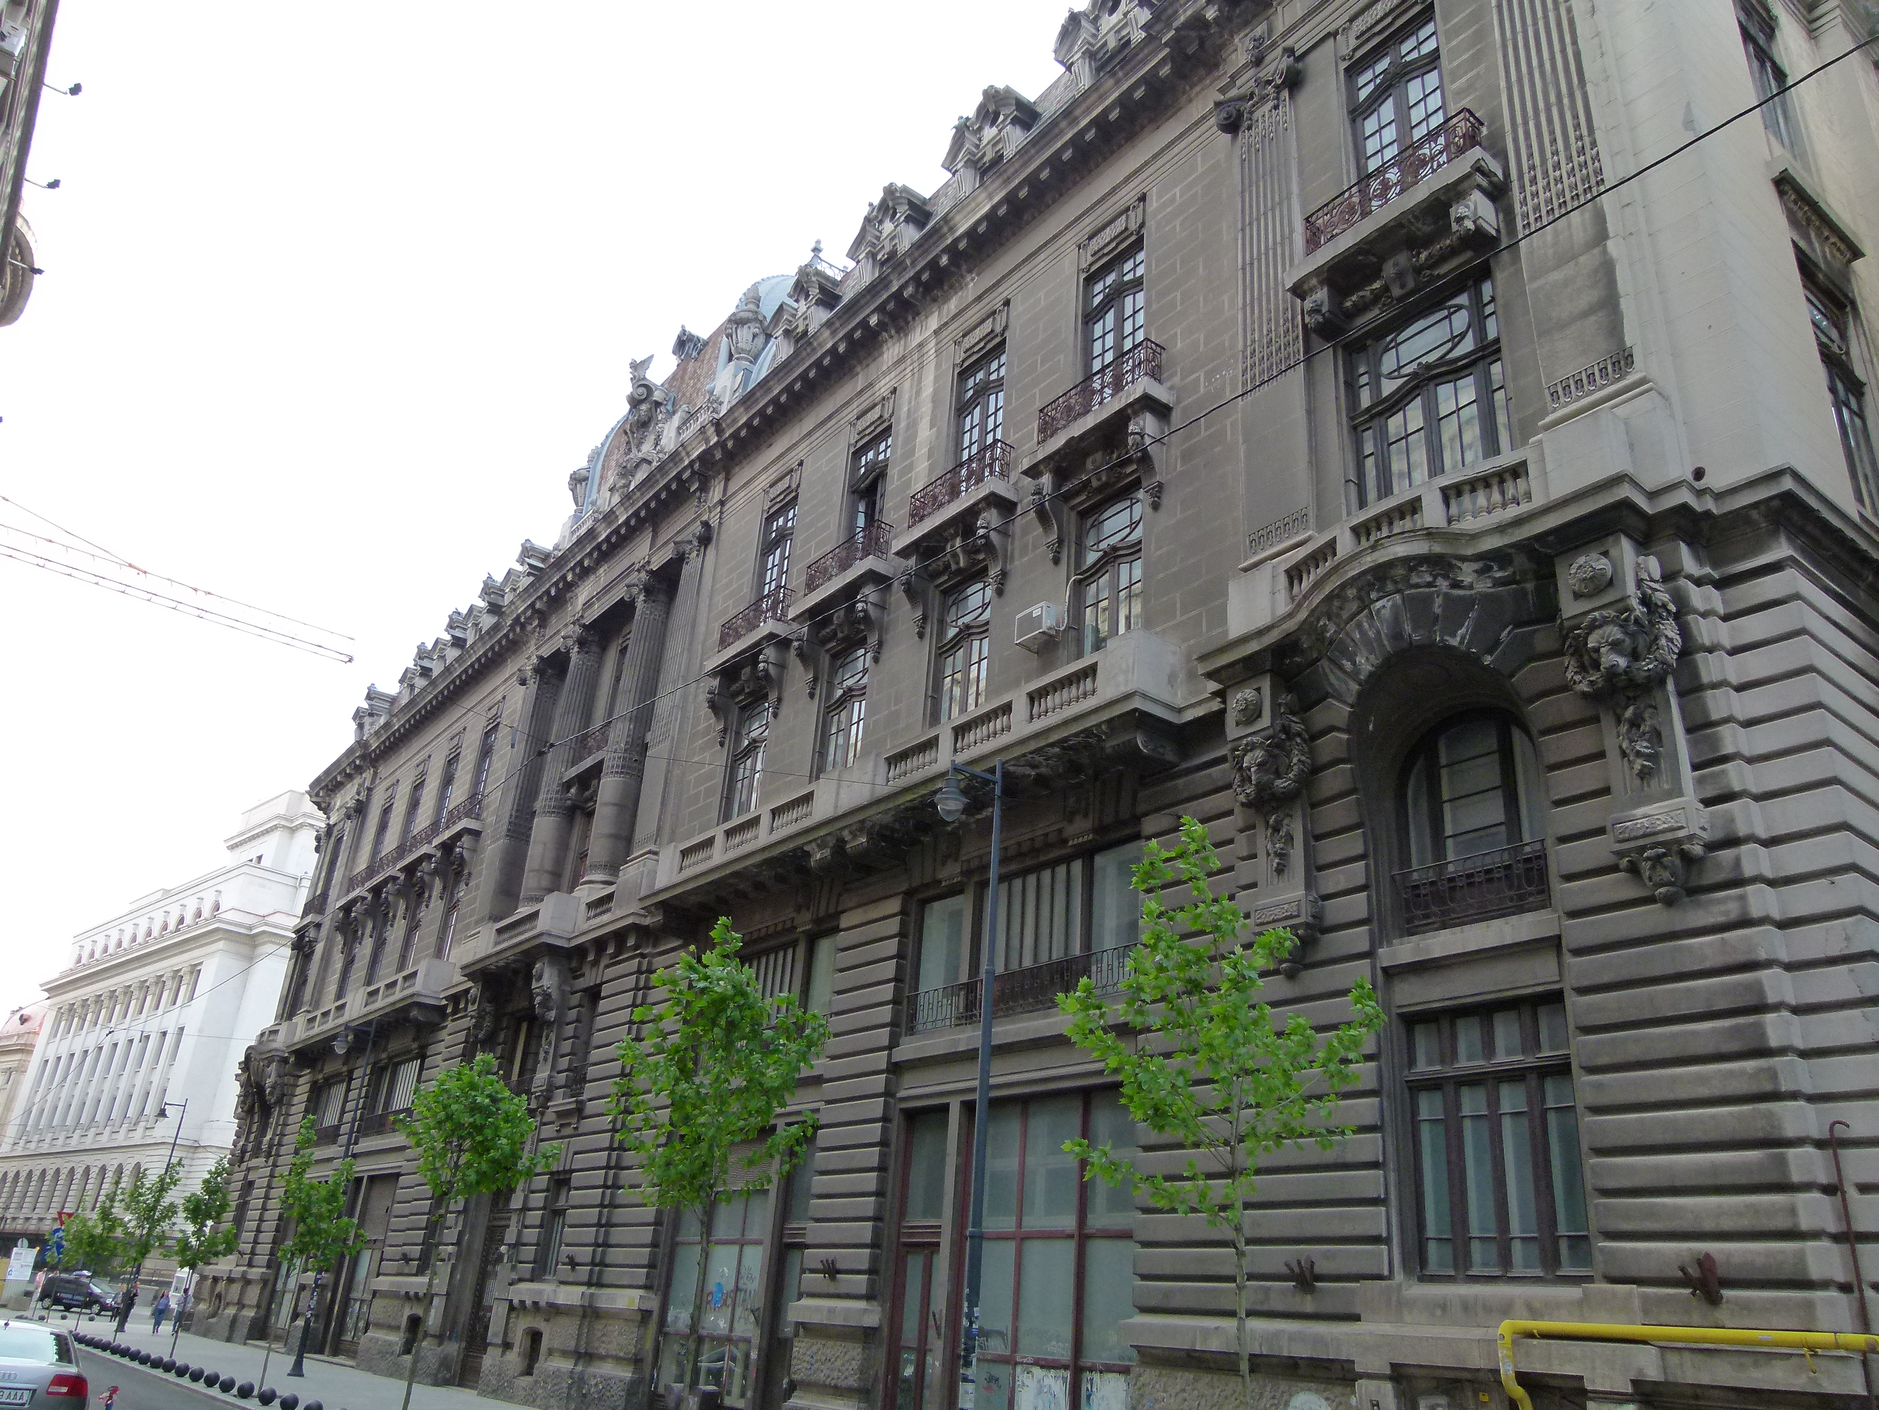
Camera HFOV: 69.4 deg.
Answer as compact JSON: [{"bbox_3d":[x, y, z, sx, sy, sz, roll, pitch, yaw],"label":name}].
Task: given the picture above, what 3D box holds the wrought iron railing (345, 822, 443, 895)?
[{"bbox_3d":[-22.742,6.531,56.963,0.511,0.940,12.164,21,-30,-32],"label":"wrought iron railing"}]

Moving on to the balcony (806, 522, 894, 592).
[{"bbox_3d":[-2.146,-3.309,32.229,0.511,0.971,3.118,21,-30,-32],"label":"balcony"}]

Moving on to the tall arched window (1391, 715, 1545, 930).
[{"bbox_3d":[6.541,1.374,16.657,0.315,2.793,2.205,22,-30,-32],"label":"tall arched window"}]

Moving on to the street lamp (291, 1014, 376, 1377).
[{"bbox_3d":[-16.302,12.860,36.148,1.300,8.970,0.450,22,-30,-32],"label":"street lamp"}]

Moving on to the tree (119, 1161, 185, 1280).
[{"bbox_3d":[-27.357,18.707,46.560,2.147,5.796,2.147,21,-30,-32],"label":"tree"}]

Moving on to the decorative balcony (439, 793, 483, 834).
[{"bbox_3d":[-17.192,4.091,49.342,0.494,0.997,2.940,22,-30,-32],"label":"decorative balcony"}]

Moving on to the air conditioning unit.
[{"bbox_3d":[1.809,-1.447,25.295,0.307,0.603,0.797,21,-30,-32],"label":"air conditioning unit"}]

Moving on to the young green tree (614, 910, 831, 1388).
[{"bbox_3d":[-2.960,6.297,17.701,2.453,7.616,2.453,21,-30,-32],"label":"young green tree"}]

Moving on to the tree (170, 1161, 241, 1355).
[{"bbox_3d":[-21.550,16.062,39.511,2.147,5.520,2.147,21,-30,-32],"label":"tree"}]

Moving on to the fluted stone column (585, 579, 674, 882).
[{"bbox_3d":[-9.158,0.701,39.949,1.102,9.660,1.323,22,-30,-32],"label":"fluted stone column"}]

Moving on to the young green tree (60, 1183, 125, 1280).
[{"bbox_3d":[-32.109,20.991,51.866,2.400,5.300,2.400,22,-30,-32],"label":"young green tree"}]

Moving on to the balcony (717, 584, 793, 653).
[{"bbox_3d":[-4.616,-1.891,34.261,0.567,1.103,2.940,22,-30,-32],"label":"balcony"}]

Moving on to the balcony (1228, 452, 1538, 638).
[{"bbox_3d":[6.177,-1.856,18.630,1.022,1.278,5.060,21,-30,-32],"label":"balcony"}]

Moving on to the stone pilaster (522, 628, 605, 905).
[{"bbox_3d":[-11.494,1.435,42.276,1.227,9.916,1.227,21,-30,-32],"label":"stone pilaster"}]

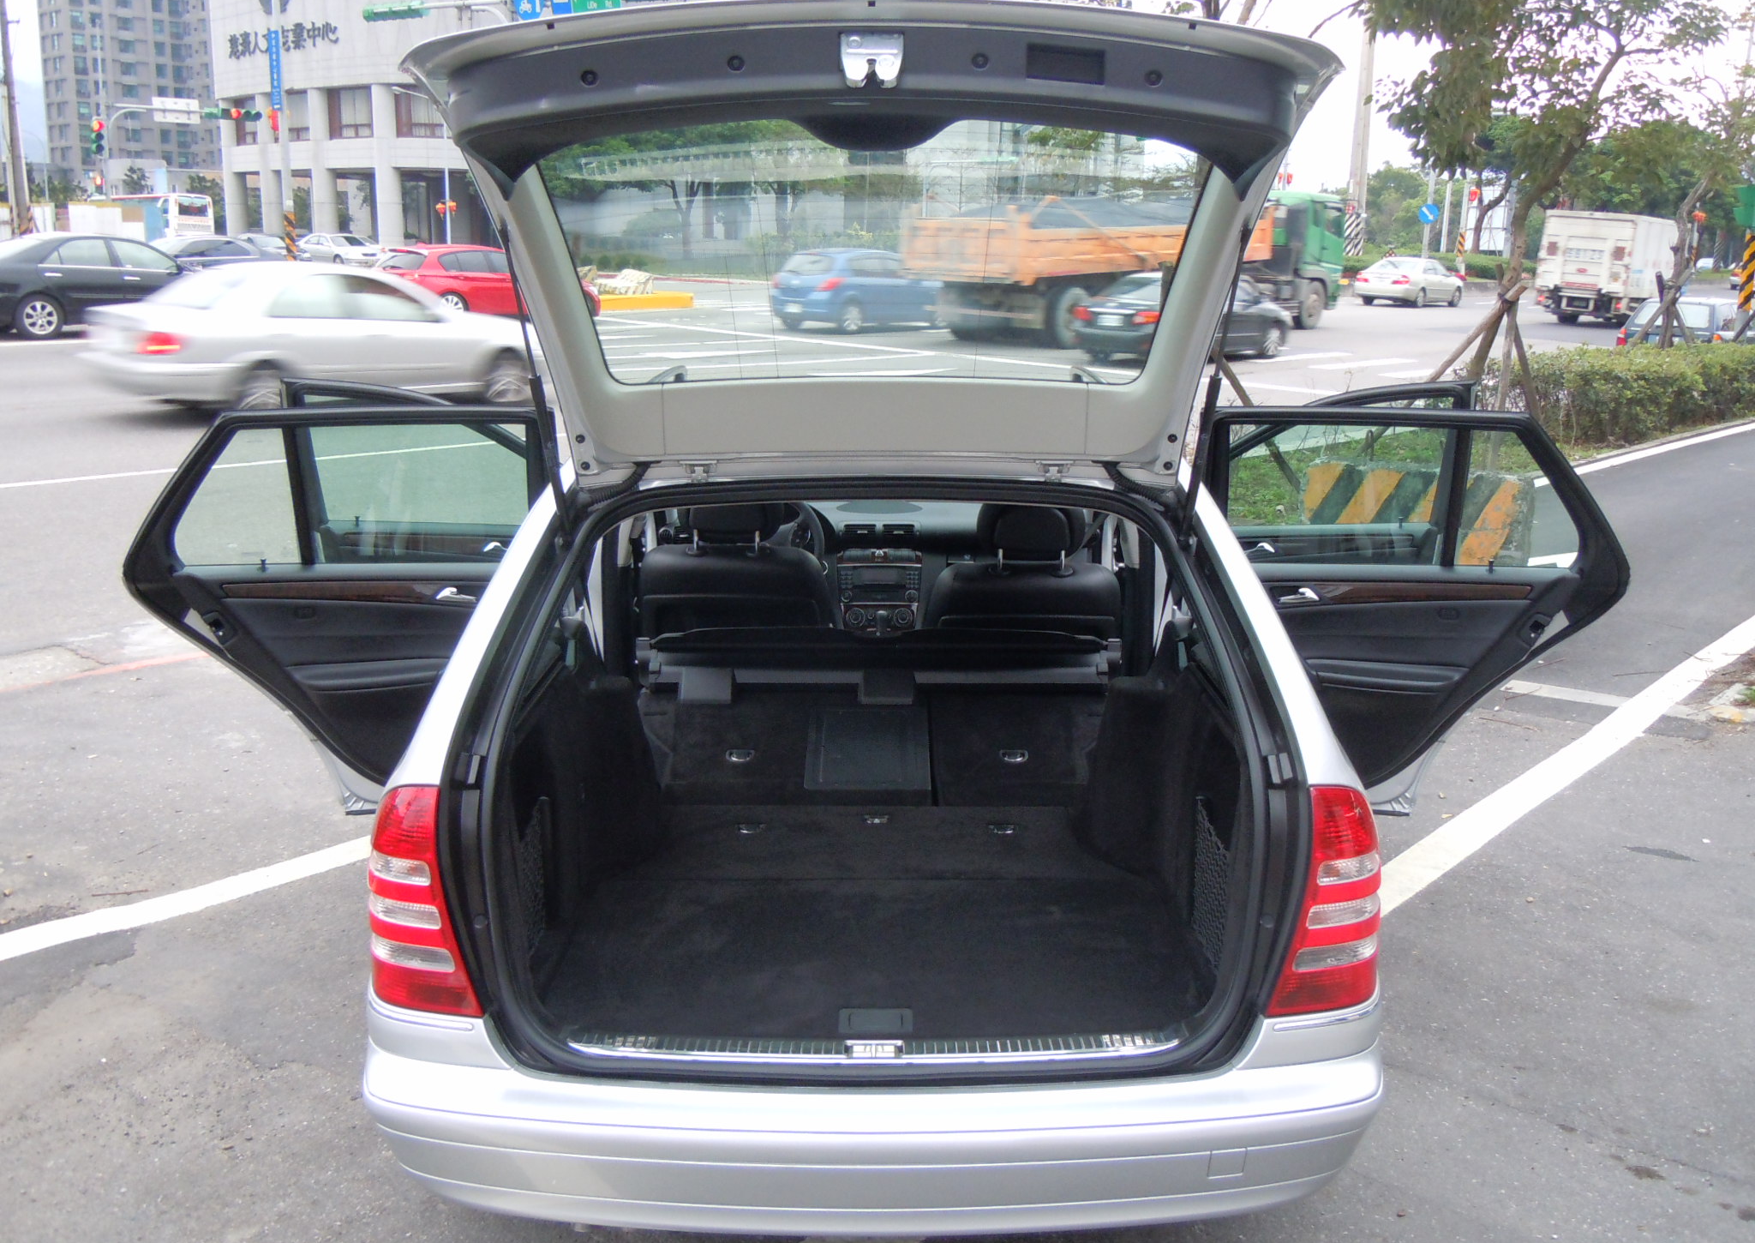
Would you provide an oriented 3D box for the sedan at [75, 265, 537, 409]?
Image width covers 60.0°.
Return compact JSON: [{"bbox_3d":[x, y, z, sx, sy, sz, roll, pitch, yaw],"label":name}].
[{"bbox_3d":[-5.400,-2.900,15.400,1.710,1.460,4.550,15,20,42],"label":"sedan"}]

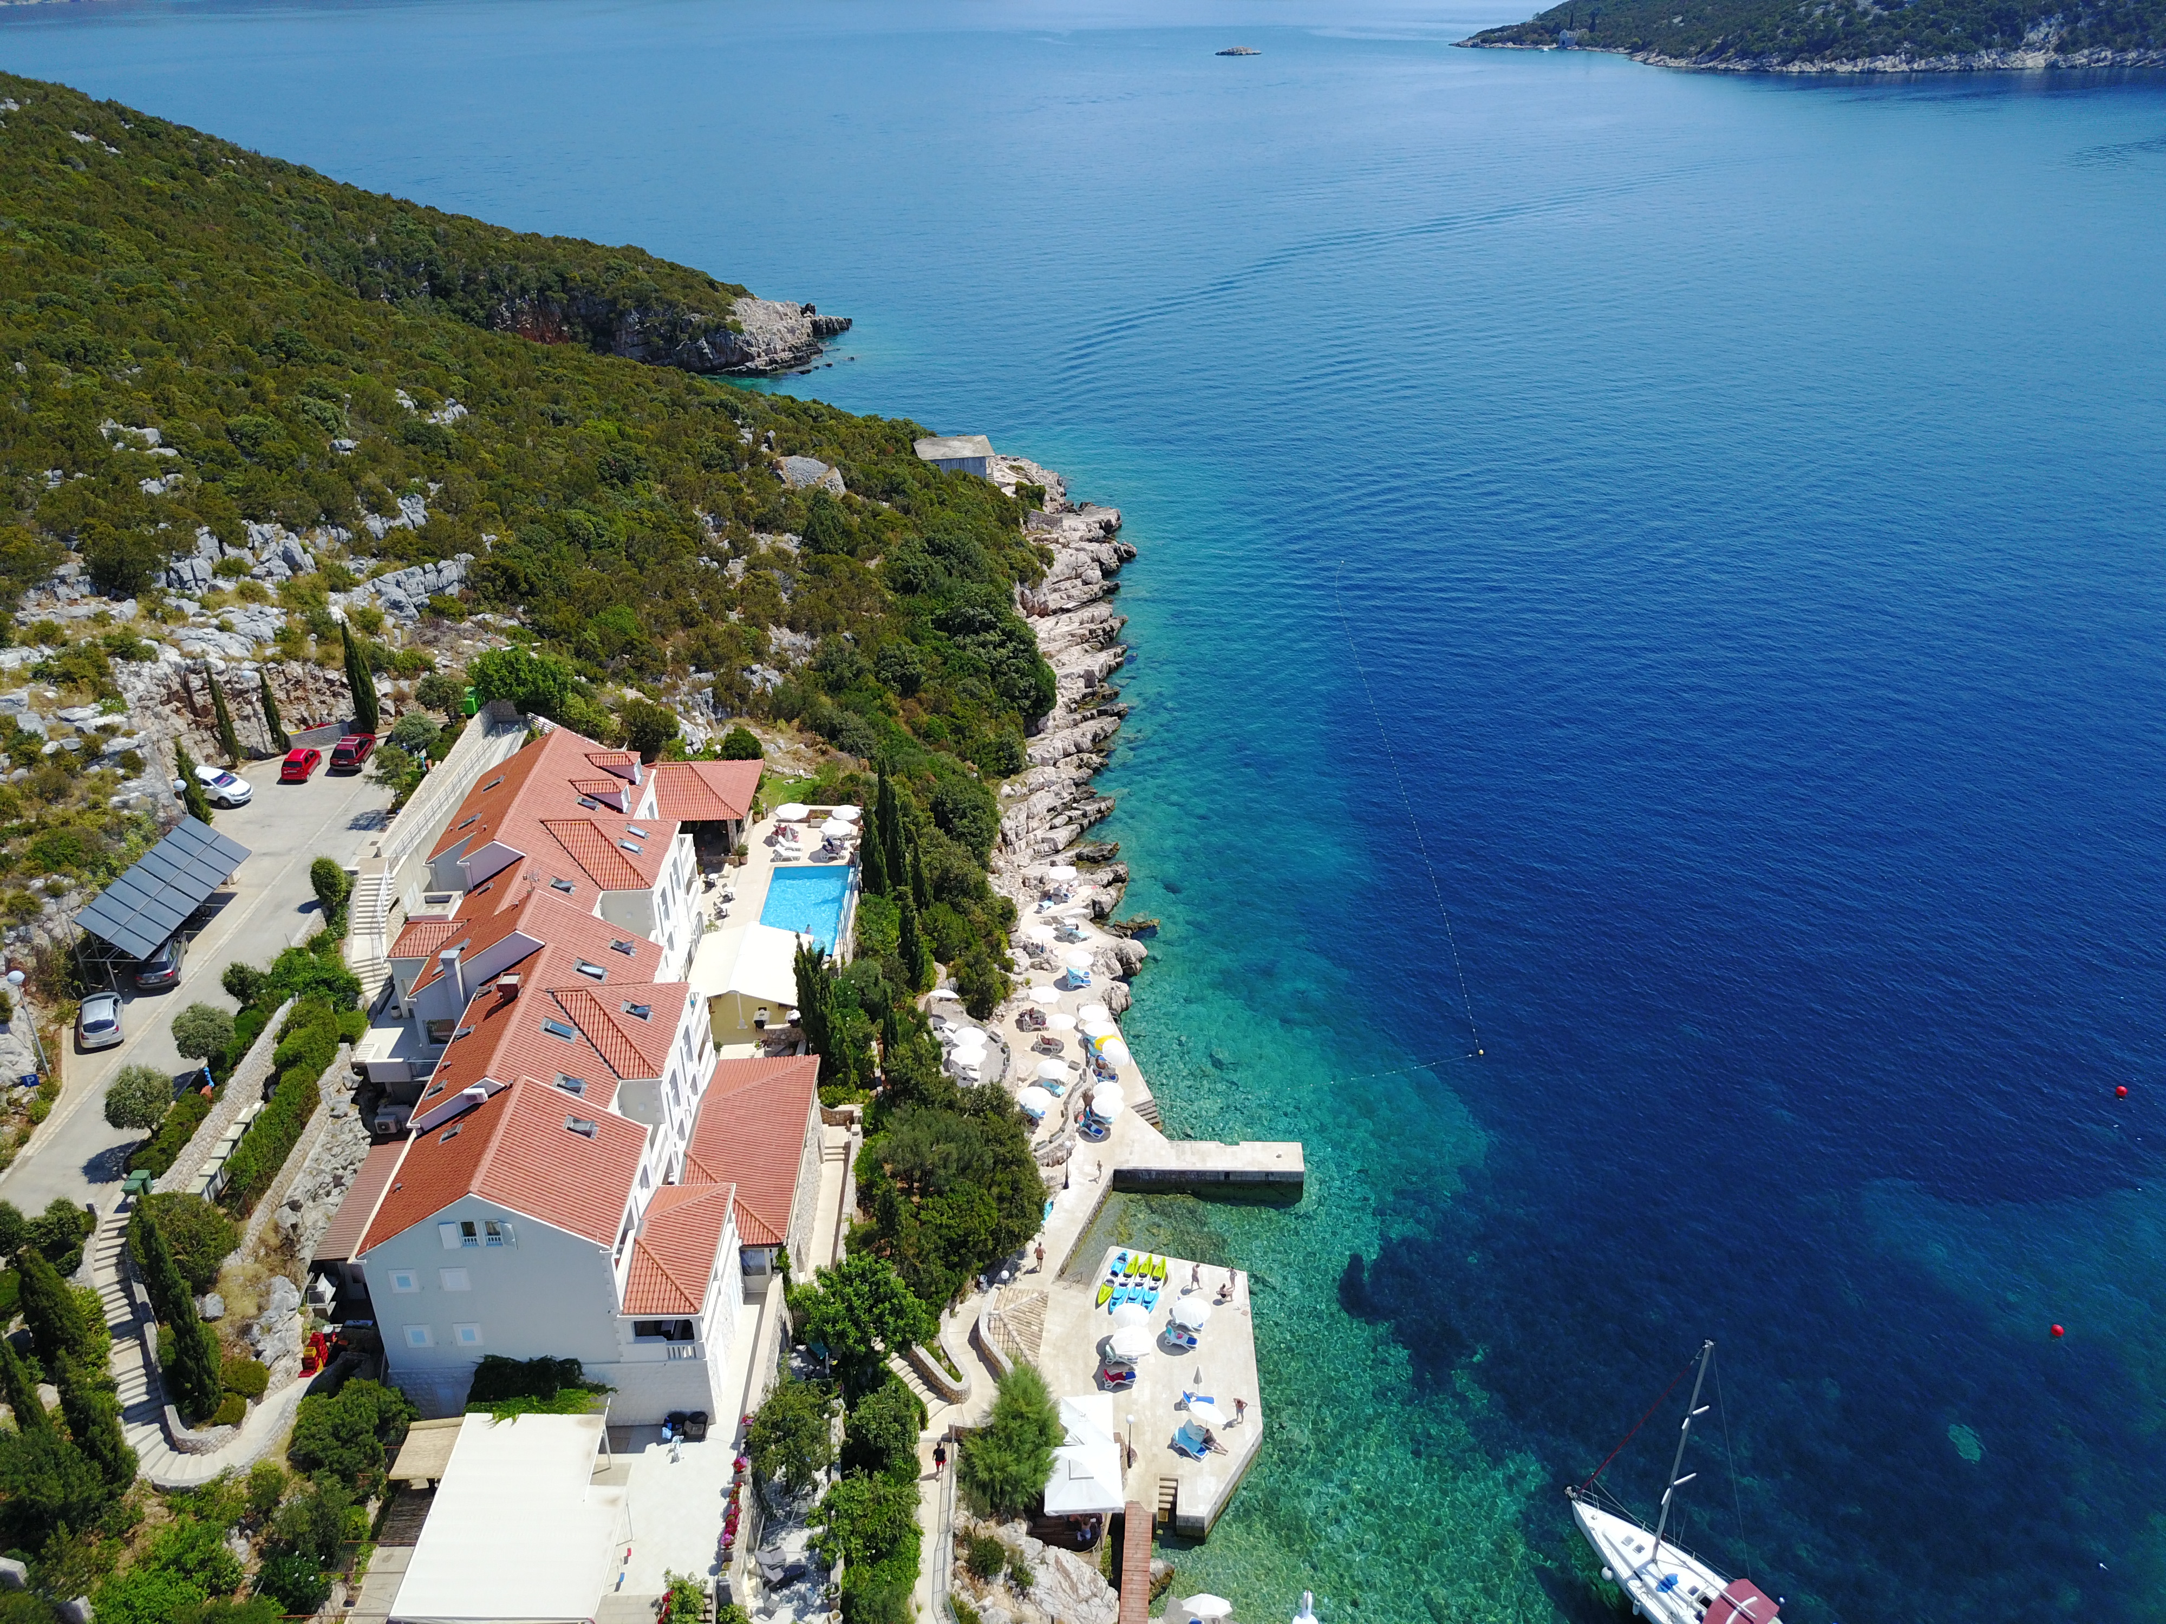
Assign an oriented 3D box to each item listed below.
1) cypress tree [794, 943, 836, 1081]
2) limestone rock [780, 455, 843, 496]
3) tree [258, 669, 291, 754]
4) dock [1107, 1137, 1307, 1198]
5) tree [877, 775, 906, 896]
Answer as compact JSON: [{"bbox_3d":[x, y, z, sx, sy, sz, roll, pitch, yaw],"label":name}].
[{"bbox_3d":[-14.054,10.306,84.528,1.900,8.580,1.900,-1,28,-2],"label":"cypress tree"},{"bbox_3d":[-32.721,-40.834,196.712,7.600,3.300,5.500,-4,27,-8],"label":"limestone rock"},{"bbox_3d":[-51.447,-6.388,103.334,1.150,5.720,1.150,-1,28,-2],"label":"tree"},{"bbox_3d":[7.524,21.423,98.548,11.348,1.400,2.789,0,27,1],"label":"dock"},{"bbox_3d":[-12.328,1.875,103.532,1.500,10.017,1.500,0,27,0],"label":"tree"}]

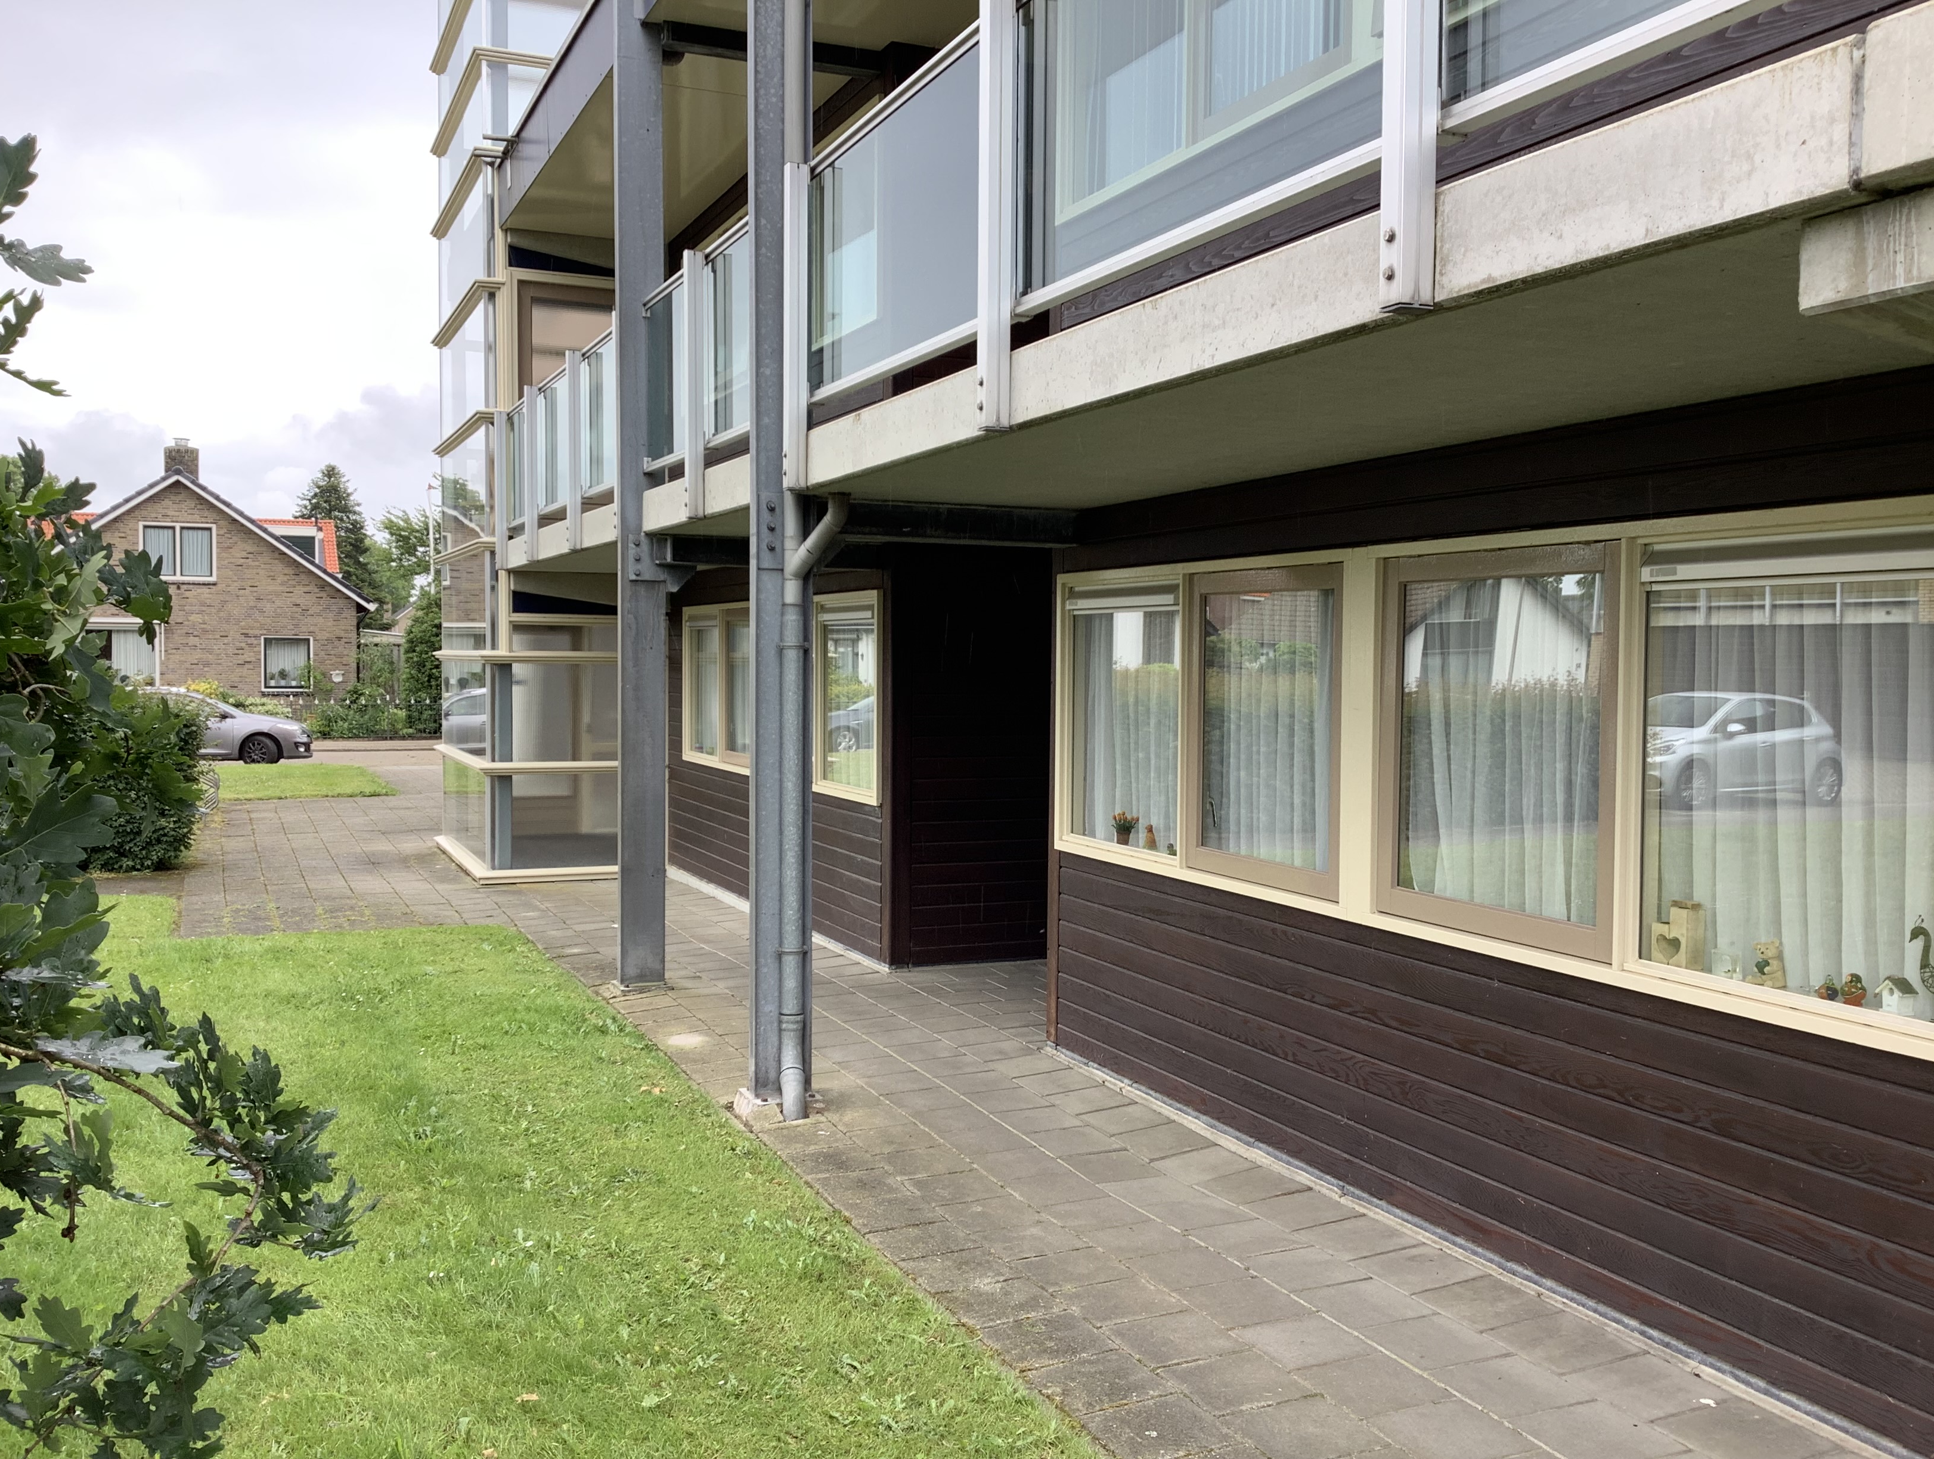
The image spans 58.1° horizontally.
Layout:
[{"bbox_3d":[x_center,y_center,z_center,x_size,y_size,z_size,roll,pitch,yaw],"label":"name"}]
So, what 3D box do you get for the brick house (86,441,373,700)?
[{"bbox_3d":[-20.617,-3.693,46.544,9.000,7.250,9.000,-1,3,-19],"label":"brick house"}]

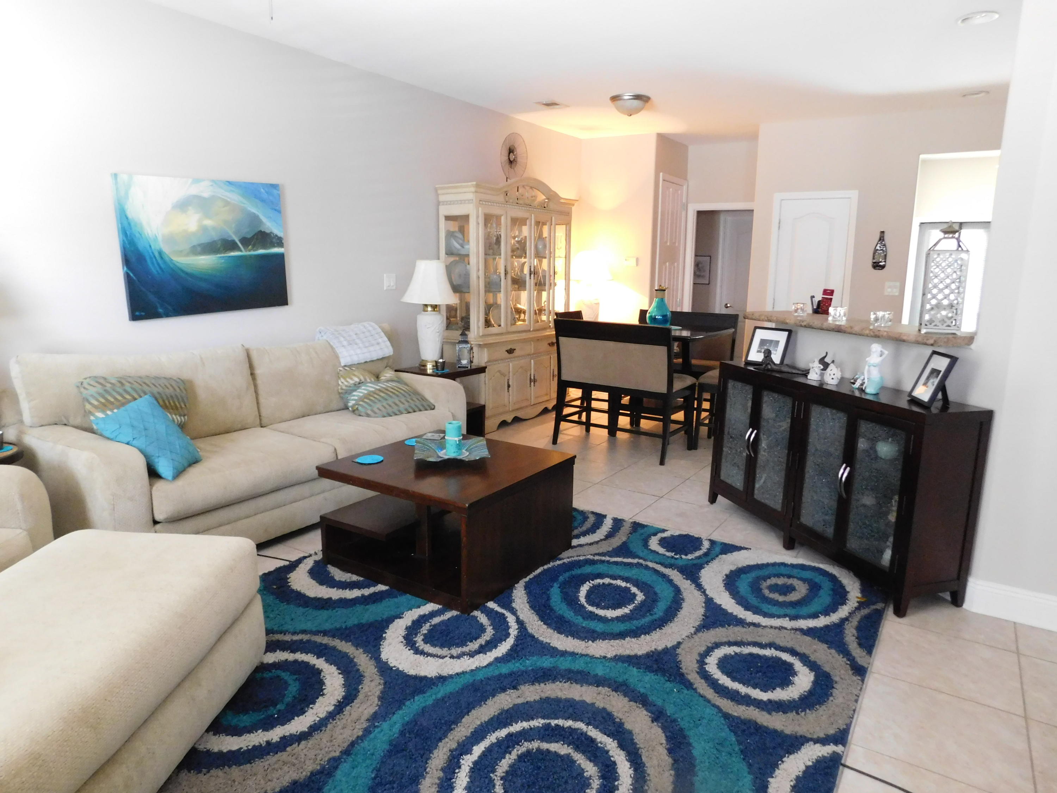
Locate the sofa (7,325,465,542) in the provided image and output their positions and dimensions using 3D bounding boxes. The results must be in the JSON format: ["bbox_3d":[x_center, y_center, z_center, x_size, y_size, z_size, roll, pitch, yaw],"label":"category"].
[{"bbox_3d":[-1.452,0.189,3.990,0.980,0.940,2.360,9,14,36],"label":"sofa"}]

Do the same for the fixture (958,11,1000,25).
[{"bbox_3d":[2.397,-1.998,3.744,0.190,0.030,0.190,8,13,31],"label":"fixture"}]

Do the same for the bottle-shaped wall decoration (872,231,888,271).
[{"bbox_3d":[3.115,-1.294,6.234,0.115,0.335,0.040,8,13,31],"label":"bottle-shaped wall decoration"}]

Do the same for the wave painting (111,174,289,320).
[{"bbox_3d":[-1.849,-0.866,4.087,0.035,0.757,1.015,8,15,31],"label":"wave painting"}]

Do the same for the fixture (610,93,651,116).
[{"bbox_3d":[0.812,-2.323,5.618,0.335,0.155,0.335,1,11,0],"label":"fixture"}]

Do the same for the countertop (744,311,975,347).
[{"bbox_3d":[1.729,-0.371,3.730,0.360,0.050,1.560,-2,11,-17],"label":"countertop"}]

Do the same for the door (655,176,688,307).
[{"bbox_3d":[1.597,-1.355,7.989,0.080,2.170,0.750,8,13,31],"label":"door"}]

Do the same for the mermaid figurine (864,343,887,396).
[{"bbox_3d":[1.610,-0.135,3.246,0.095,0.222,0.110,-9,15,-42],"label":"mermaid figurine"}]

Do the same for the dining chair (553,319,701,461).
[{"bbox_3d":[0.737,-0.082,5.432,0.960,0.985,0.600,8,13,31],"label":"dining chair"}]

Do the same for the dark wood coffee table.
[{"bbox_3d":[-0.378,0.543,3.436,0.885,0.470,0.880,8,13,31],"label":"dark wood coffee table"}]

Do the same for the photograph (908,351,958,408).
[{"bbox_3d":[1.718,-0.078,2.979,0.110,0.215,0.220,2,11,6],"label":"photograph"}]

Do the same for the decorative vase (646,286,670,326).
[{"bbox_3d":[1.128,-0.776,6.035,0.205,0.340,0.205,8,13,31],"label":"decorative vase"}]

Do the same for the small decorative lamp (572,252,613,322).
[{"bbox_3d":[0.665,-1.111,7.454,0.450,0.850,0.450,1,11,0],"label":"small decorative lamp"}]

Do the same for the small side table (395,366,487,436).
[{"bbox_3d":[-0.722,0.071,5.604,0.500,0.575,0.670,8,13,31],"label":"small side table"}]

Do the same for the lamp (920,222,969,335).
[{"bbox_3d":[1.859,-0.524,3.129,0.150,0.485,0.150,6,12,25],"label":"lamp"}]

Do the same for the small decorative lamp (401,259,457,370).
[{"bbox_3d":[-0.790,-0.639,5.529,0.440,0.855,0.440,1,11,0],"label":"small decorative lamp"}]

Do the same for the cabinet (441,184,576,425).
[{"bbox_3d":[-0.164,-0.855,6.362,0.450,2.120,1.600,8,13,31],"label":"cabinet"}]

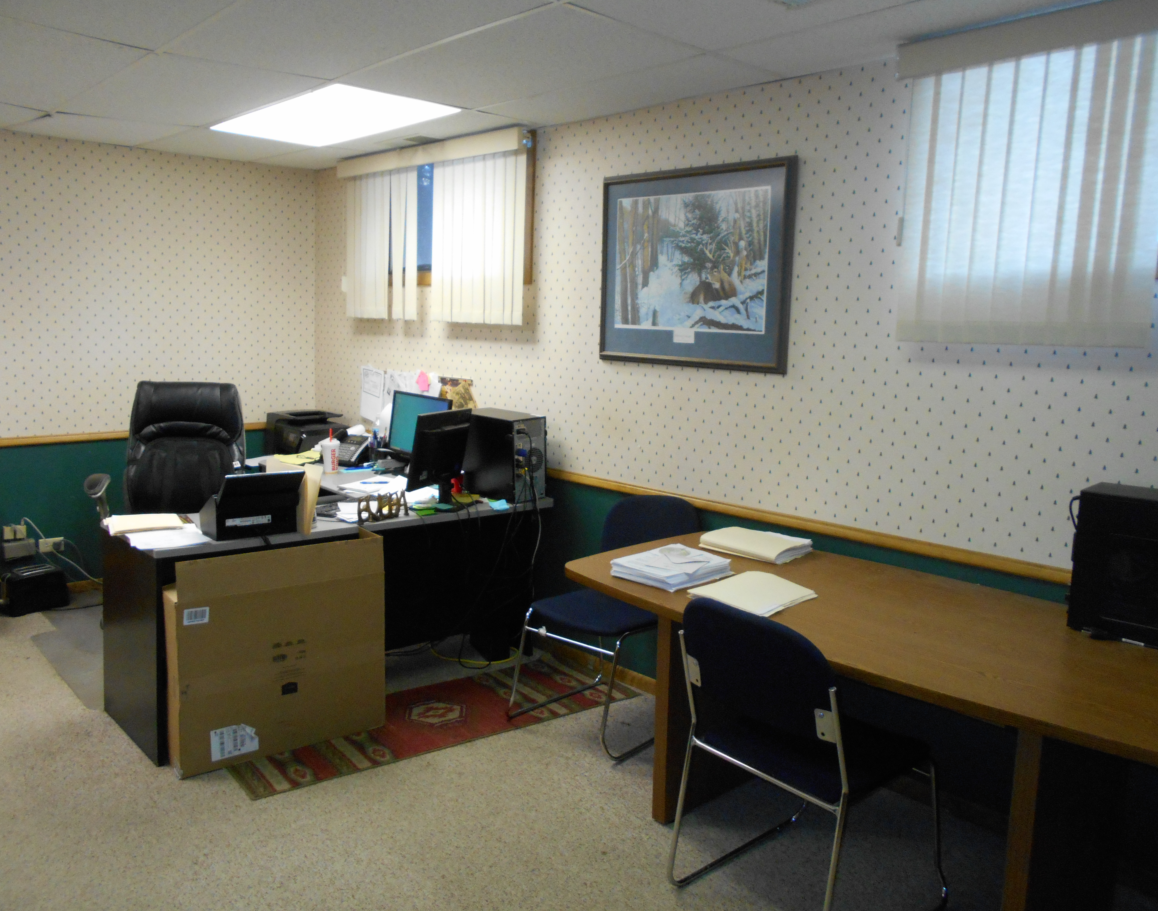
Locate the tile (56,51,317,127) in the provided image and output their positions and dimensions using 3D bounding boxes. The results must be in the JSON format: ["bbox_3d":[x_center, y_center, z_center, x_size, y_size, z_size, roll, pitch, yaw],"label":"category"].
[{"bbox_3d":[-1.527,-1.385,3.521,0.600,0.020,1.210,-6,11,-43],"label":"tile"}]

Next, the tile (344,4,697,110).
[{"bbox_3d":[-0.247,-1.308,3.057,0.600,0.020,1.210,-6,11,-43],"label":"tile"}]

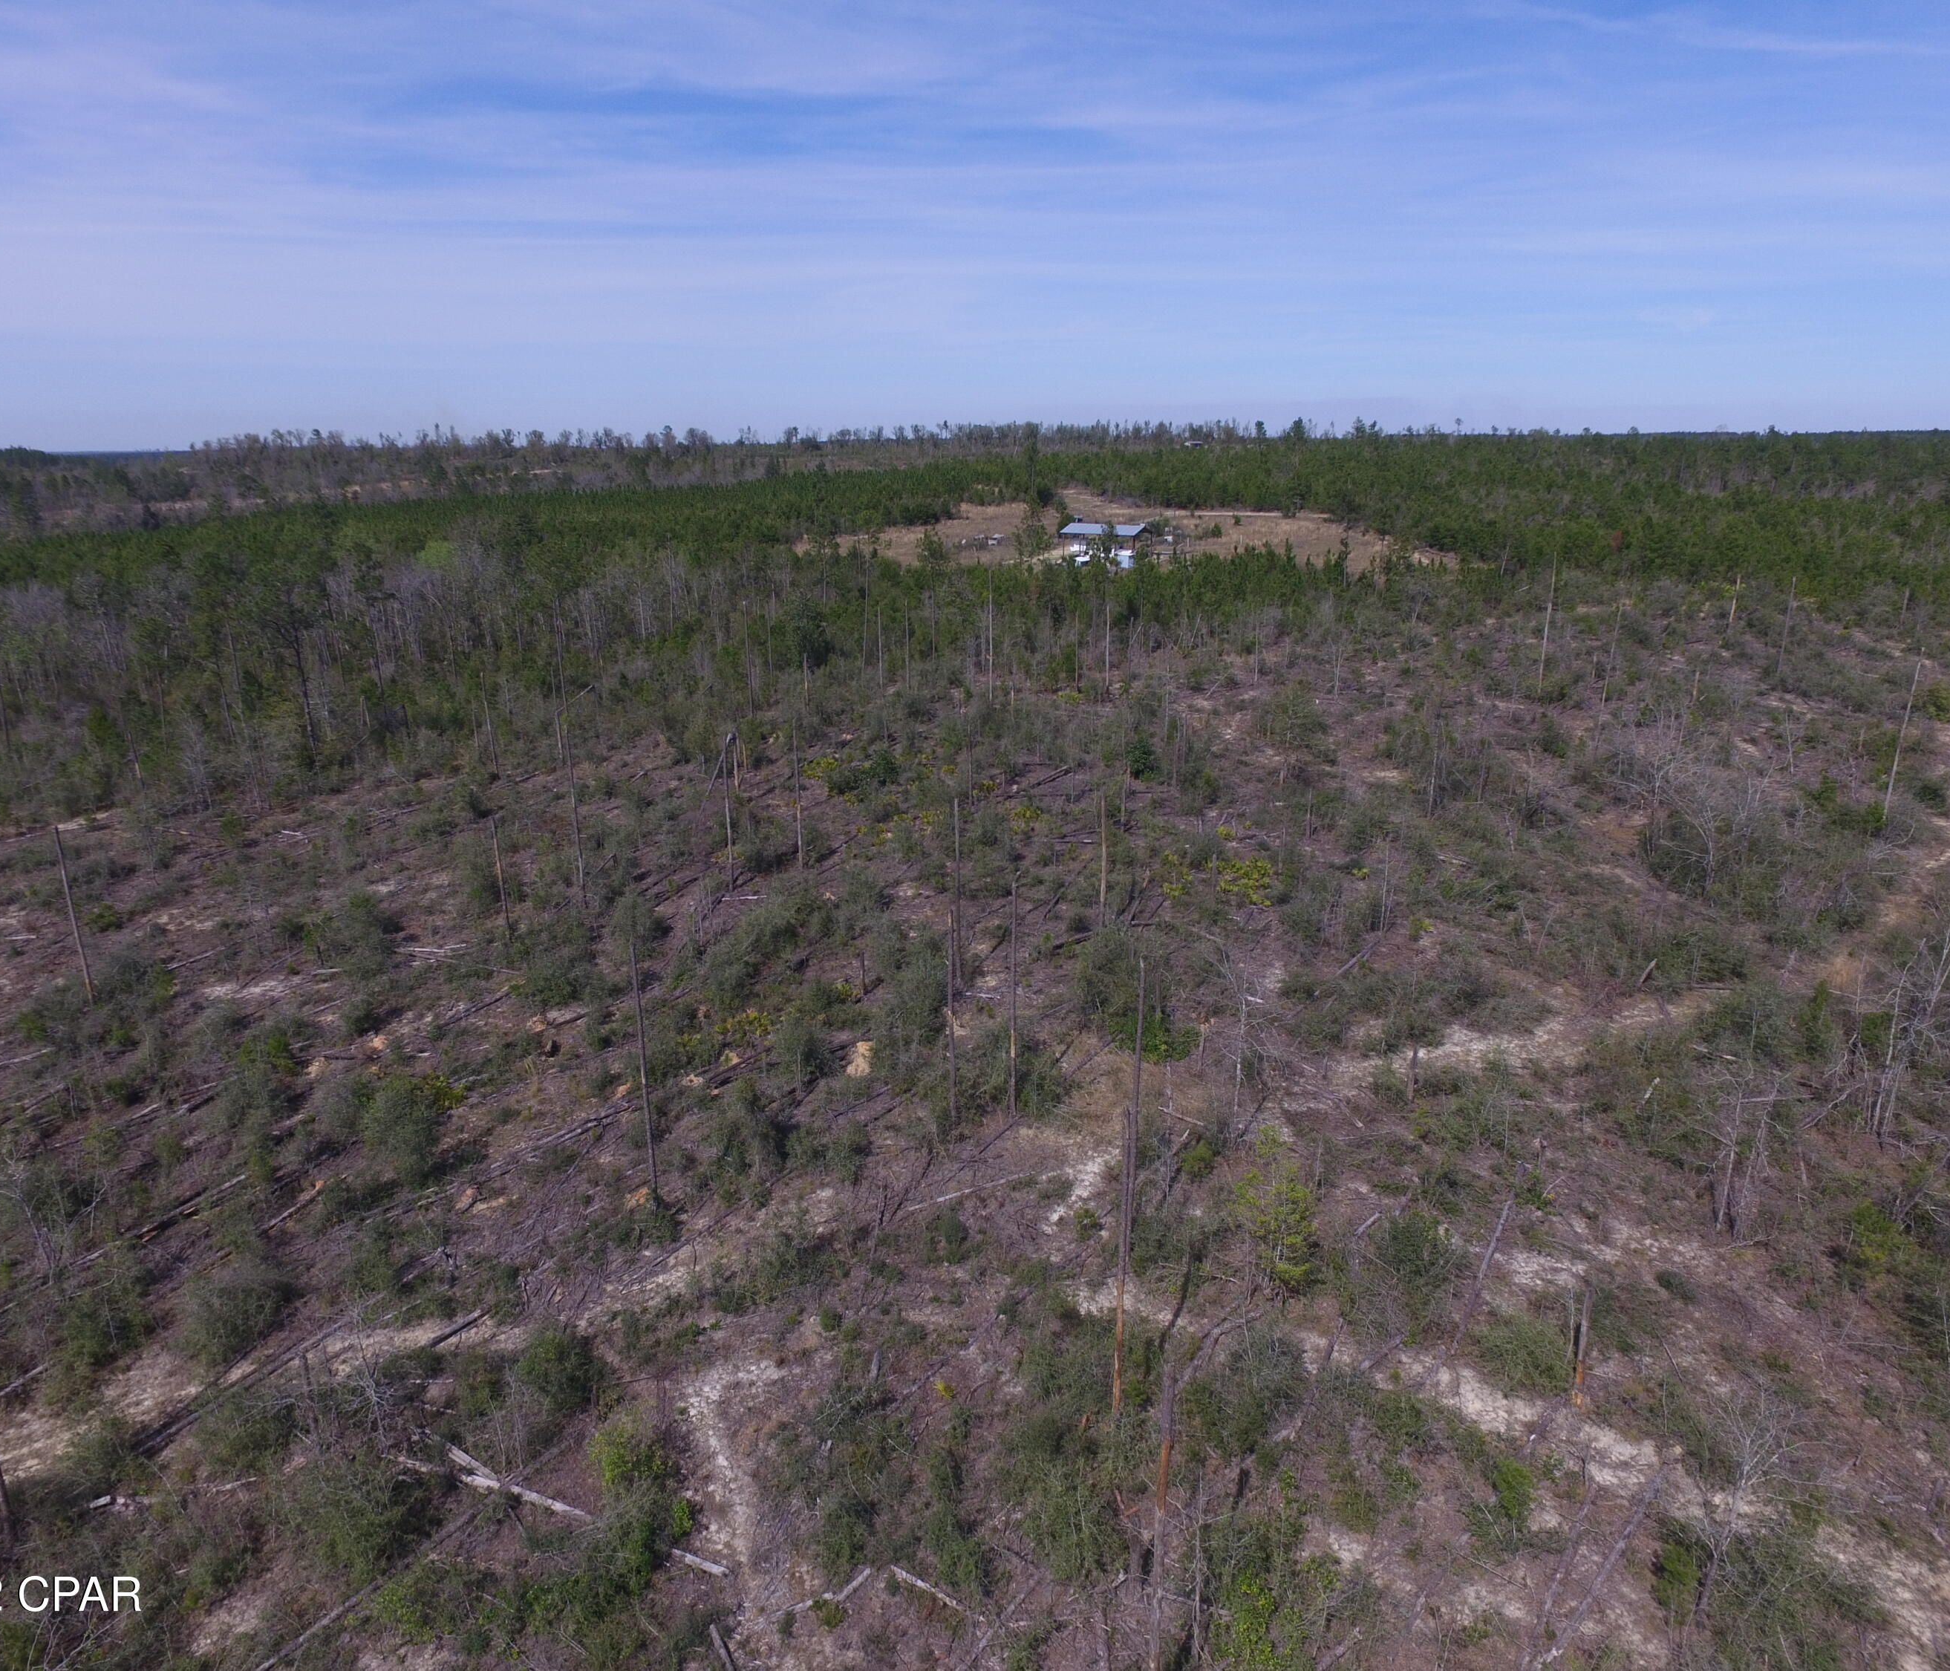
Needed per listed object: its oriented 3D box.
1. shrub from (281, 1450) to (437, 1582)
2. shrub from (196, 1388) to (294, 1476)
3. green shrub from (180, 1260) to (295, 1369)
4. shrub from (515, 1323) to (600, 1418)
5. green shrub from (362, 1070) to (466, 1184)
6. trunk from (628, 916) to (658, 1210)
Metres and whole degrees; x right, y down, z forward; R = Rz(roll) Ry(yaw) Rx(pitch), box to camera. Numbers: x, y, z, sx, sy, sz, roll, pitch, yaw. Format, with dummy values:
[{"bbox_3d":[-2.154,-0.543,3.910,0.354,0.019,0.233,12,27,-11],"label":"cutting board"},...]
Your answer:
[{"bbox_3d":[-13.543,14.962,28.411,3.137,2.100,3.043,0,17,0],"label":"shrub"},{"bbox_3d":[-17.473,14.238,30.872,2.077,1.735,2.014,0,17,0],"label":"shrub"},{"bbox_3d":[-19.548,12.717,34.184,2.646,2.709,2.567,0,17,0],"label":"green shrub"},{"bbox_3d":[-10.512,13.422,32.355,1.994,2.366,1.934,0,17,0],"label":"shrub"},{"bbox_3d":[-19.005,9.879,43.642,3.234,3.500,3.137,0,17,0],"label":"green shrub"},{"bbox_3d":[-10.619,7.287,41.280,0.240,10.244,0.240,0,17,0],"label":"trunk"}]

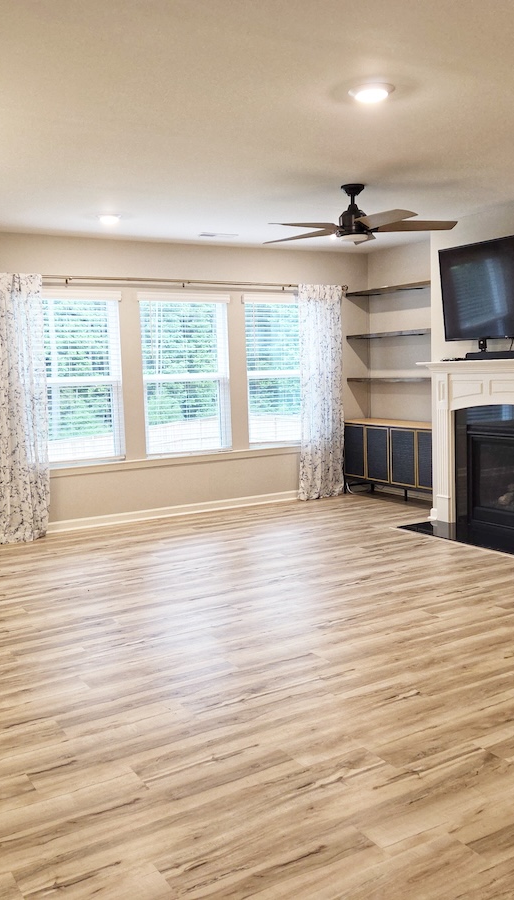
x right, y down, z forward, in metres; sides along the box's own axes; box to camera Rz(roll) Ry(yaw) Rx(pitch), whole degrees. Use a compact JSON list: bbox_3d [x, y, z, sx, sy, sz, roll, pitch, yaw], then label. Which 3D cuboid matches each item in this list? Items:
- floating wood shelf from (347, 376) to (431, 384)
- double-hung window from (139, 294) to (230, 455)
[{"bbox_3d":[1.448,-0.666,7.559,0.285,0.038,1.540,-5,7,-31],"label":"floating wood shelf"},{"bbox_3d":[-0.638,-0.680,7.243,0.885,1.435,0.100,-5,7,-31],"label":"double-hung window"}]

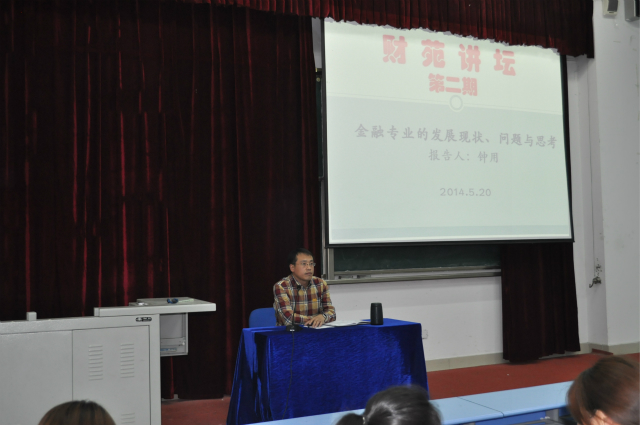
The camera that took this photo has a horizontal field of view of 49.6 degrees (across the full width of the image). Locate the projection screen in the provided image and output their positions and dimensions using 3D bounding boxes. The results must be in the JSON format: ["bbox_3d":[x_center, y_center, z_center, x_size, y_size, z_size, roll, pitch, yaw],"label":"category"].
[{"bbox_3d":[1.407,-0.794,7.046,3.035,2.240,0.060,0,-3,-25],"label":"projection screen"}]

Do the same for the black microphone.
[{"bbox_3d":[-0.174,0.640,4.700,0.085,0.325,0.125,-2,-3,27],"label":"black microphone"}]

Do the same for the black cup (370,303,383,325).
[{"bbox_3d":[0.409,0.727,4.977,0.086,0.153,0.086,-1,-3,0],"label":"black cup"}]

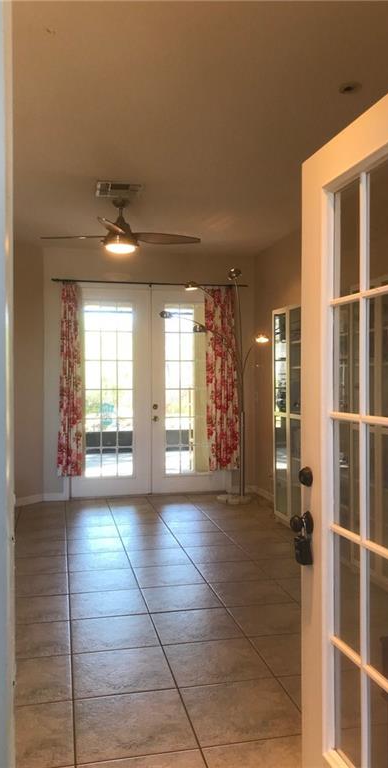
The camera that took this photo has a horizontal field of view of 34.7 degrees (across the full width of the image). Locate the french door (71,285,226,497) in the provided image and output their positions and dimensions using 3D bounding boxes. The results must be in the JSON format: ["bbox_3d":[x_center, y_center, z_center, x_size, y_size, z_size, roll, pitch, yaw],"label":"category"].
[{"bbox_3d":[-0.513,0.087,7.412,1.864,2.458,0.080,0,0,-12],"label":"french door"}]

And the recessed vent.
[{"bbox_3d":[-0.616,-1.572,5.103,0.365,0.040,0.390,0,0,-12],"label":"recessed vent"}]

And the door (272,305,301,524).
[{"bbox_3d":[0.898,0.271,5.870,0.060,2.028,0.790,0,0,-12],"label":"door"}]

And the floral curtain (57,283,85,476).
[{"bbox_3d":[-1.414,-0.048,7.096,0.291,2.208,0.120,0,0,-12],"label":"floral curtain"}]

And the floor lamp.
[{"bbox_3d":[0.289,0.047,6.822,1.211,2.536,0.820,0,0,-12],"label":"floor lamp"}]

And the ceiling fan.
[{"bbox_3d":[-0.633,-1.361,5.406,1.370,0.454,1.330,0,0,-12],"label":"ceiling fan"}]

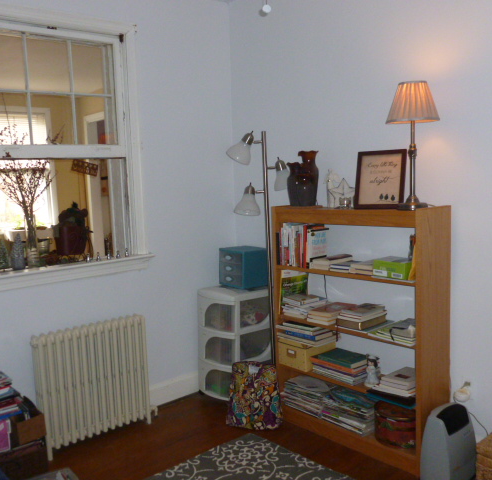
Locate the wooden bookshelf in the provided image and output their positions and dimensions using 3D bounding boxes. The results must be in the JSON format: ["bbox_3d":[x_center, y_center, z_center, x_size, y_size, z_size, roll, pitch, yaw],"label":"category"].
[{"bbox_3d":[0.566,0.439,2.708,0.251,1.231,0.916,-7,8,-41],"label":"wooden bookshelf"}]

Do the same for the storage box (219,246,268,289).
[{"bbox_3d":[-0.013,0.175,3.343,0.205,0.229,0.251,-7,8,-37],"label":"storage box"}]

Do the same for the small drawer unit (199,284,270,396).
[{"bbox_3d":[-0.082,0.656,3.391,0.337,0.693,0.307,-7,8,-41],"label":"small drawer unit"}]

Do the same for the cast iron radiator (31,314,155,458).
[{"bbox_3d":[-0.814,0.772,2.816,0.633,0.633,0.125,-7,8,-41],"label":"cast iron radiator"}]

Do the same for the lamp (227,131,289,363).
[{"bbox_3d":[0.104,0.192,3.096,0.370,1.668,0.310,-2,6,0],"label":"lamp"}]

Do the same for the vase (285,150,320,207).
[{"bbox_3d":[0.318,-0.335,2.839,0.175,0.295,0.130,-2,6,0],"label":"vase"}]

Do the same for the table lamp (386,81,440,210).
[{"bbox_3d":[0.748,-0.421,2.313,0.243,0.553,0.243,-2,6,0],"label":"table lamp"}]

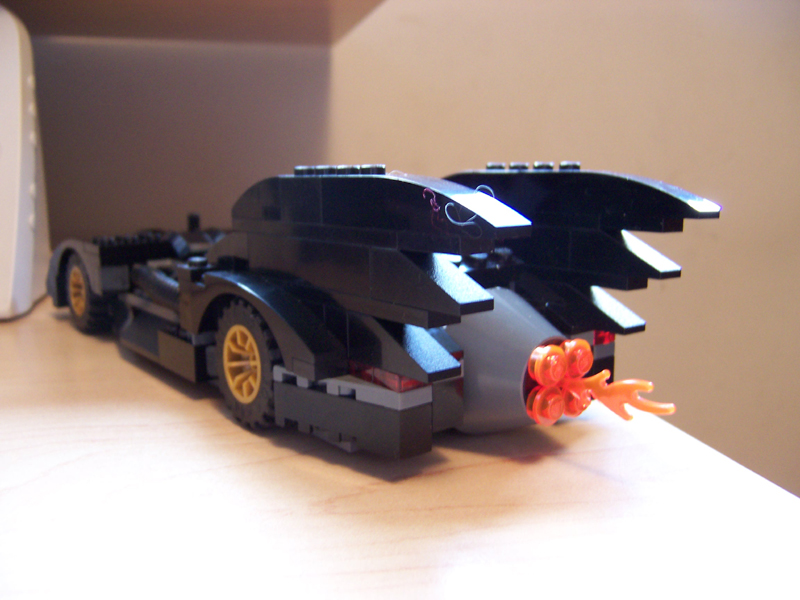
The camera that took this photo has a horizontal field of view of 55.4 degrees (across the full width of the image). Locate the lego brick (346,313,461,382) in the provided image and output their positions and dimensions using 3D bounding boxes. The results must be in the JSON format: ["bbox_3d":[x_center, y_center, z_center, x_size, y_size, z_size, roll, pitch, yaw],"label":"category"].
[{"bbox_3d":[0.000,0.008,0.142,0.008,0.010,0.024,-9,12,-39],"label":"lego brick"}]

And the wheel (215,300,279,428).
[{"bbox_3d":[-0.031,0.014,0.179,0.014,0.030,0.030,-9,12,-39],"label":"wheel"}]

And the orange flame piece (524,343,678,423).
[{"bbox_3d":[0.038,0.017,0.142,0.016,0.017,0.028,-9,12,-39],"label":"orange flame piece"}]

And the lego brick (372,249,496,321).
[{"bbox_3d":[0.005,-0.004,0.134,0.008,0.010,0.024,-9,12,-39],"label":"lego brick"}]

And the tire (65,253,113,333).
[{"bbox_3d":[-0.111,-0.003,0.280,0.014,0.030,0.030,-9,12,-39],"label":"tire"}]

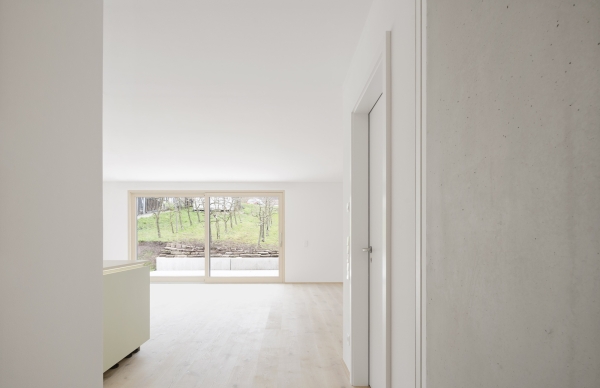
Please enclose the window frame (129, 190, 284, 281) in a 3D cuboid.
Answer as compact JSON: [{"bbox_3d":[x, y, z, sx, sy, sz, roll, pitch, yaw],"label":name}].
[{"bbox_3d":[-2.290,1.060,6.980,3.820,2.260,0.160,0,-3,0],"label":"window frame"}]

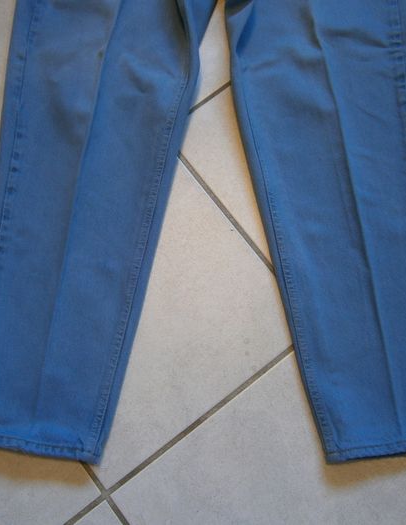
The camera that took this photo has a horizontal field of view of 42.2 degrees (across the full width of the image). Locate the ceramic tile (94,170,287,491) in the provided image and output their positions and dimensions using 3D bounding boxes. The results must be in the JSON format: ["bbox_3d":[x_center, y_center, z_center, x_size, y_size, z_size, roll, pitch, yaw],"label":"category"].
[{"bbox_3d":[-0.095,0.056,0.755,0.358,0.010,0.358,-37,81,-6],"label":"ceramic tile"}]

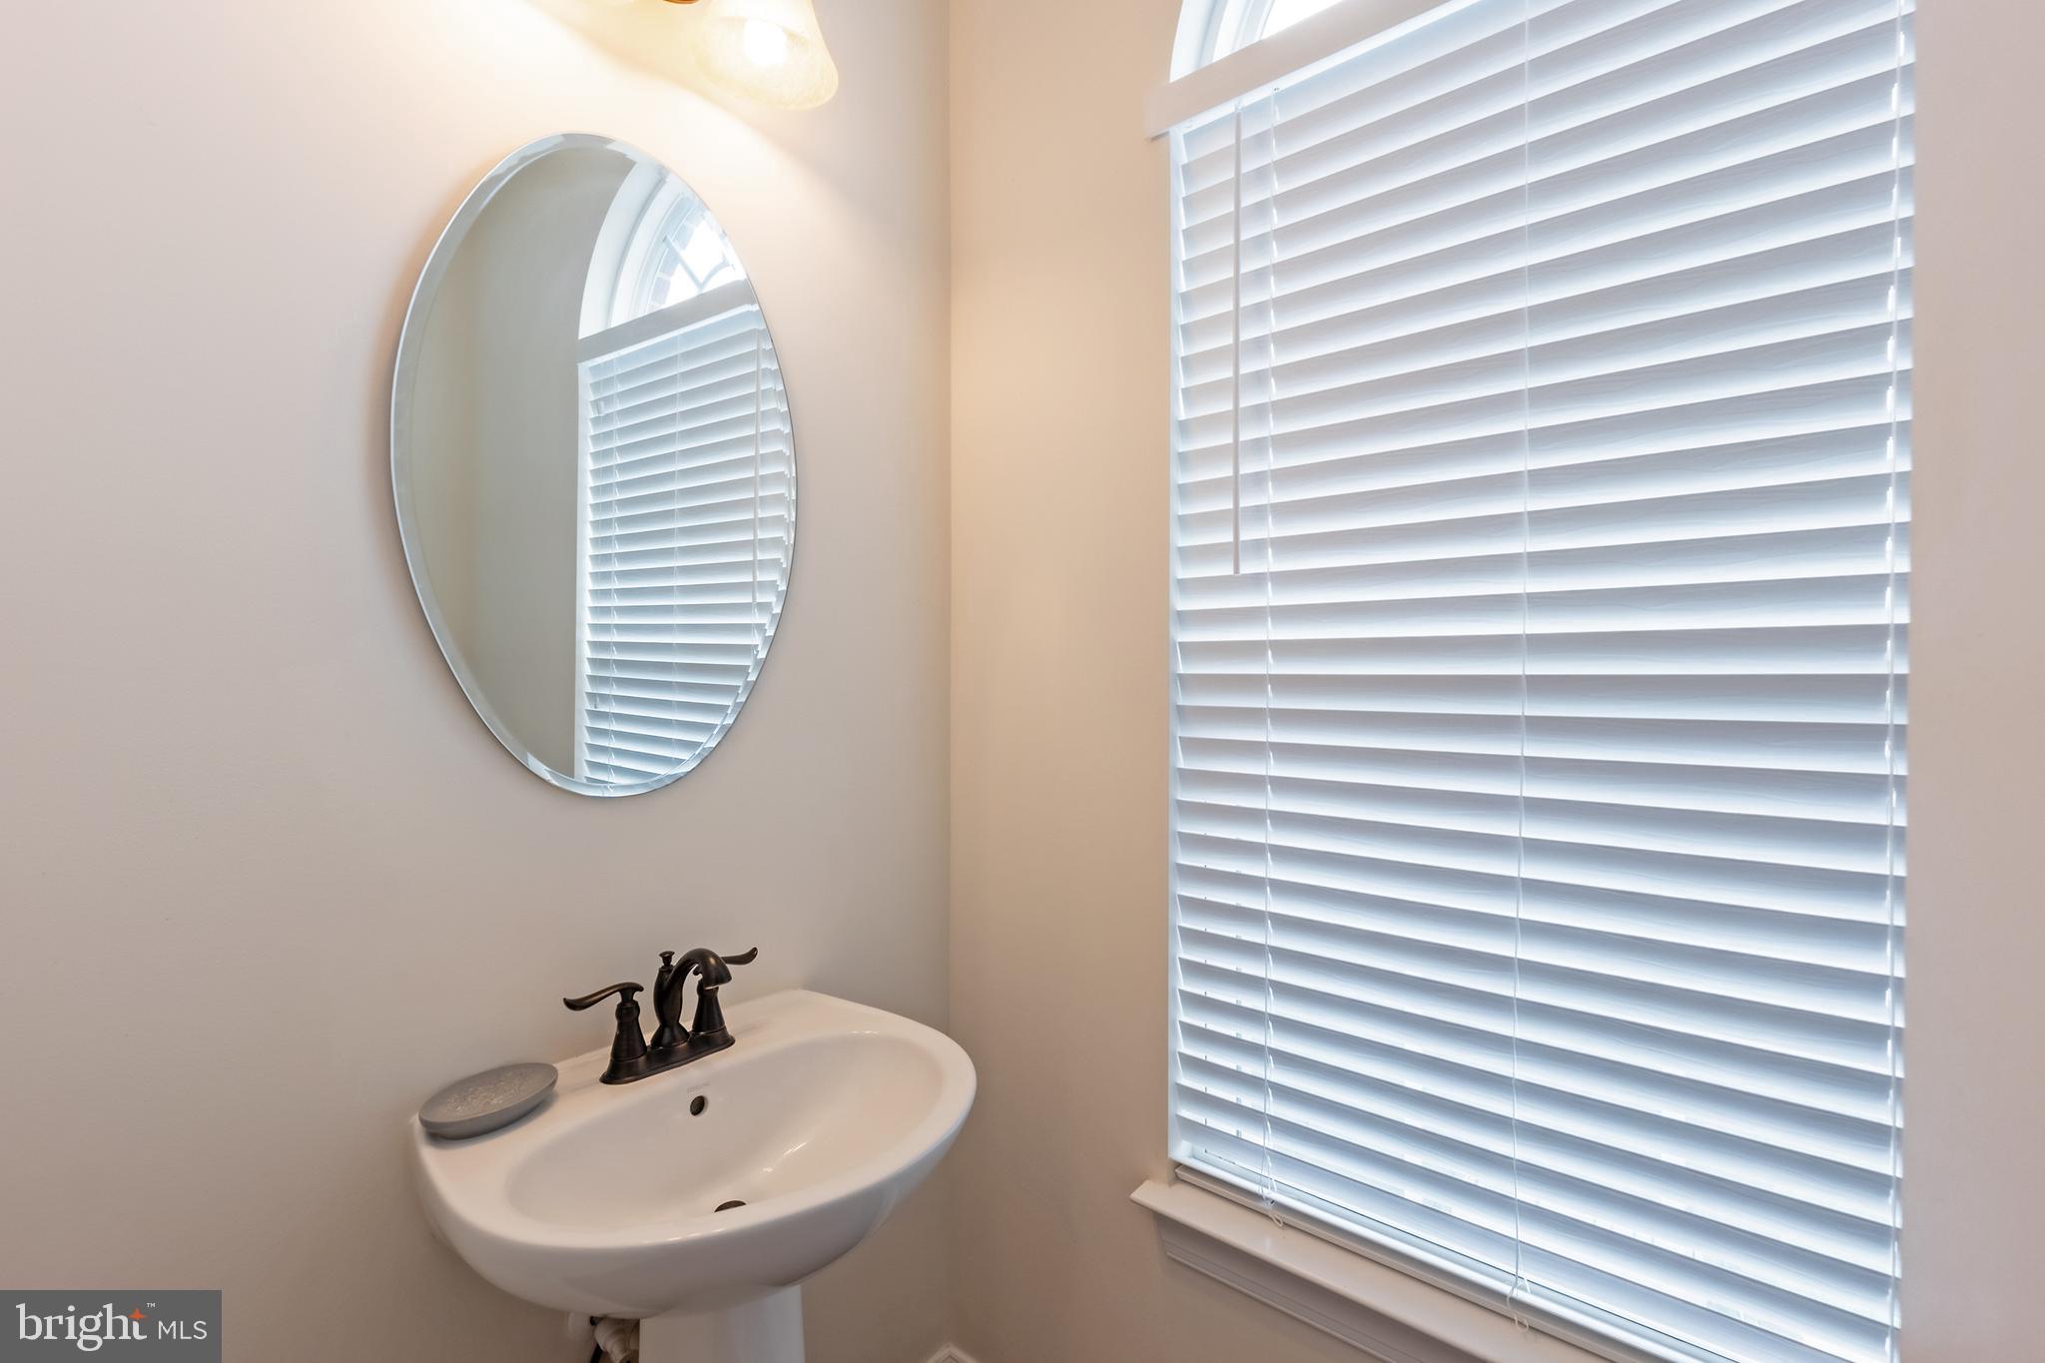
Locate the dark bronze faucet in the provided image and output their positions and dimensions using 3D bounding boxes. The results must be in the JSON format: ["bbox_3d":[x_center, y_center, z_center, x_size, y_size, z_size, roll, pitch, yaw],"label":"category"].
[{"bbox_3d":[-0.404,0.399,0.970,0.167,0.157,0.243,0,0,41],"label":"dark bronze faucet"}]

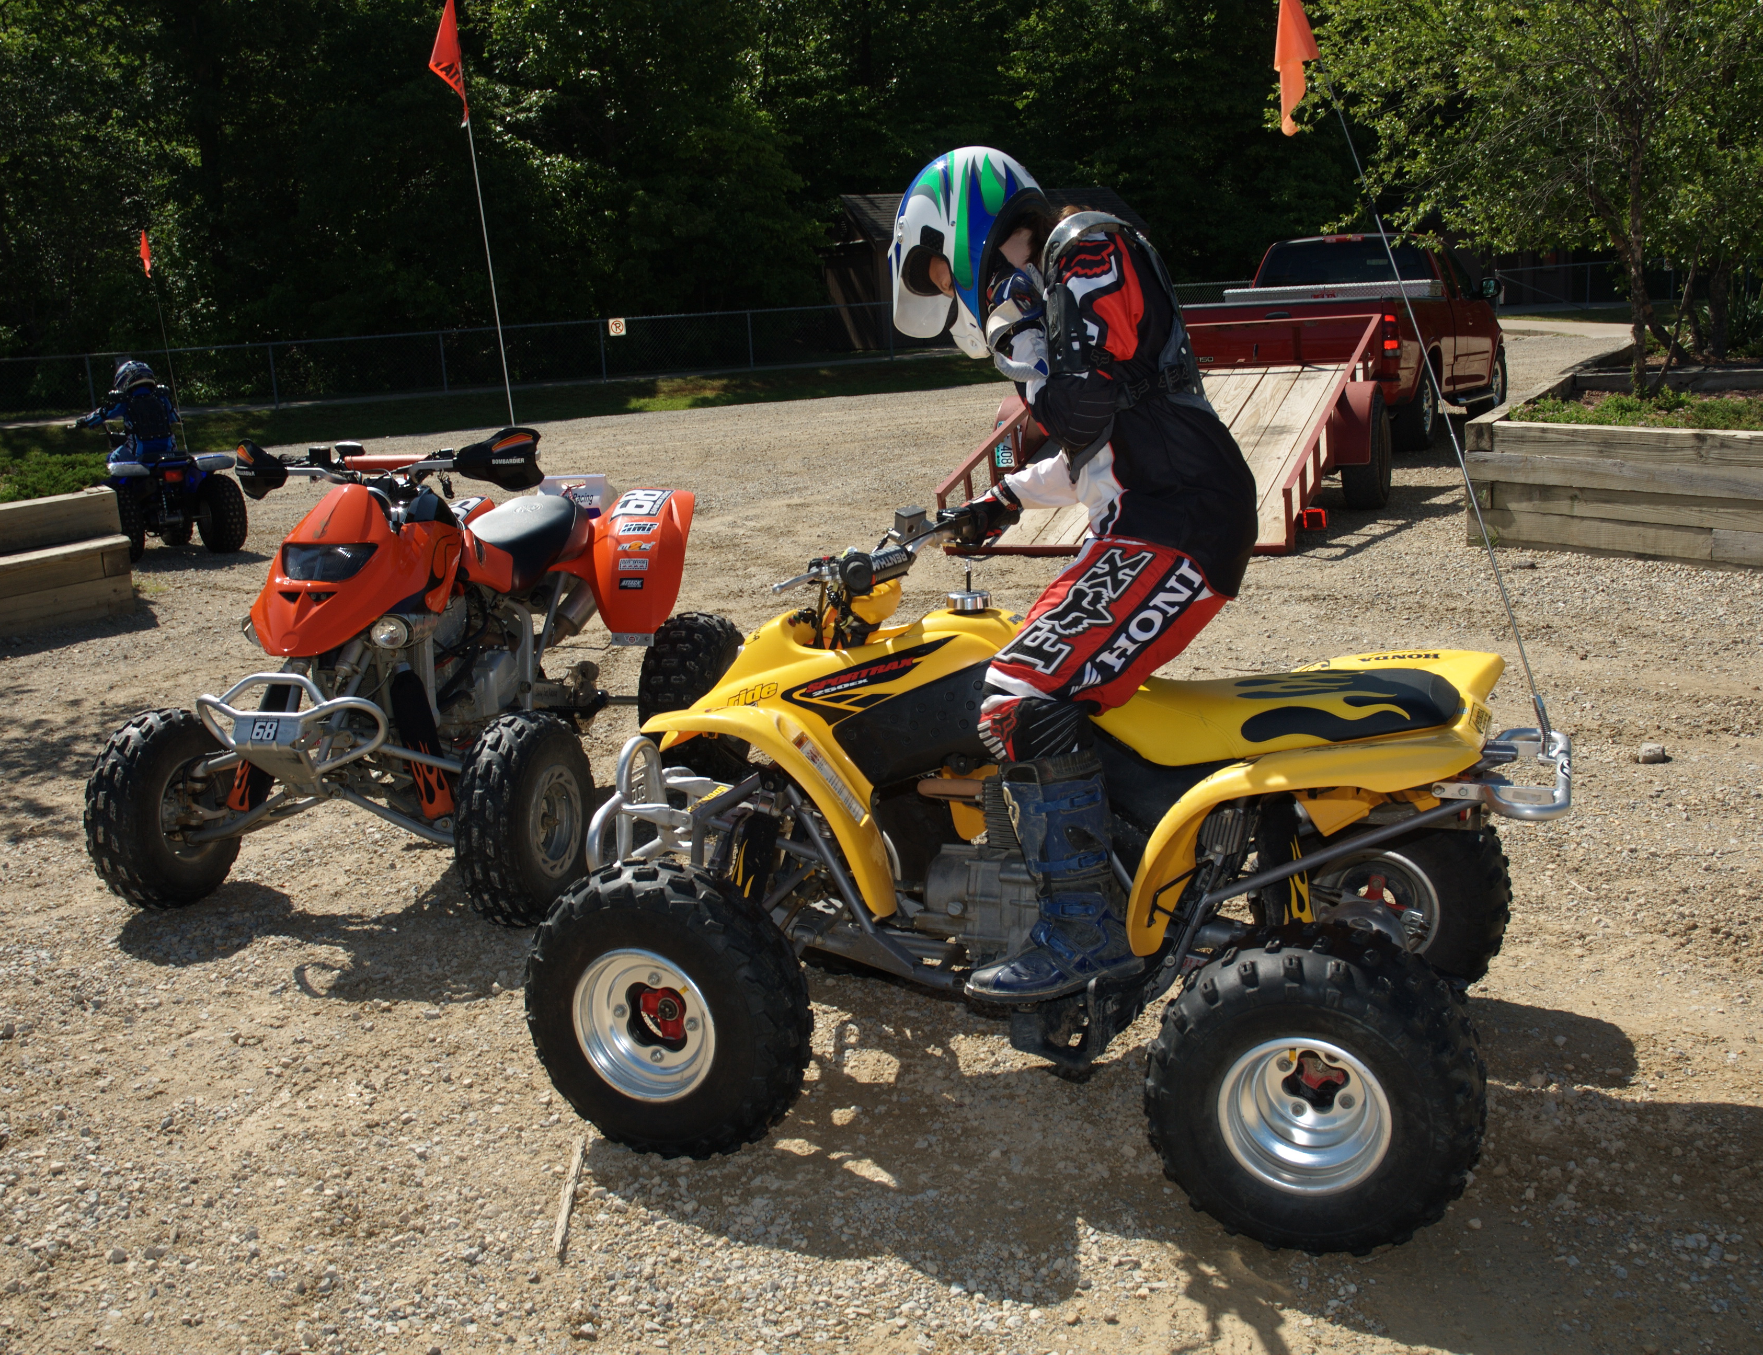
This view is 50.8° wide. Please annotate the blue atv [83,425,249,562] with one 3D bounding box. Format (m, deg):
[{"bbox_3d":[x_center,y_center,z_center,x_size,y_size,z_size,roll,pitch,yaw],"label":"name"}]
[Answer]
[{"bbox_3d":[-4.961,-1.296,12.738,0.911,0.882,1.450,-9,13,-26],"label":"blue atv"}]

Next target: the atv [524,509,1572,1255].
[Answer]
[{"bbox_3d":[0.308,0.237,3.510,1.850,1.090,1.150,1,12,21],"label":"atv"}]

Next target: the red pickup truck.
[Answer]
[{"bbox_3d":[4.225,-3.087,16.811,2.000,1.880,5.600,3,13,26],"label":"red pickup truck"}]

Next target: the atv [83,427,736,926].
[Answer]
[{"bbox_3d":[-1.233,-0.117,5.382,1.240,1.200,1.880,0,12,17],"label":"atv"}]

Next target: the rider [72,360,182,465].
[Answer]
[{"bbox_3d":[-5.063,-1.592,12.522,0.647,1.058,0.608,-9,13,-26],"label":"rider"}]

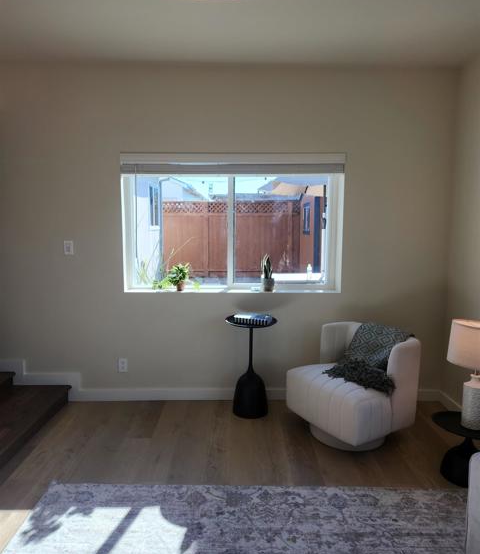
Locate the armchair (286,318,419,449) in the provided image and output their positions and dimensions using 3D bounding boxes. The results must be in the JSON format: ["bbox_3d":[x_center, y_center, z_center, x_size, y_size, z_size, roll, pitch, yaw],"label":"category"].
[{"bbox_3d":[0.775,0.726,2.857,0.680,0.673,0.696,-3,7,-30],"label":"armchair"}]

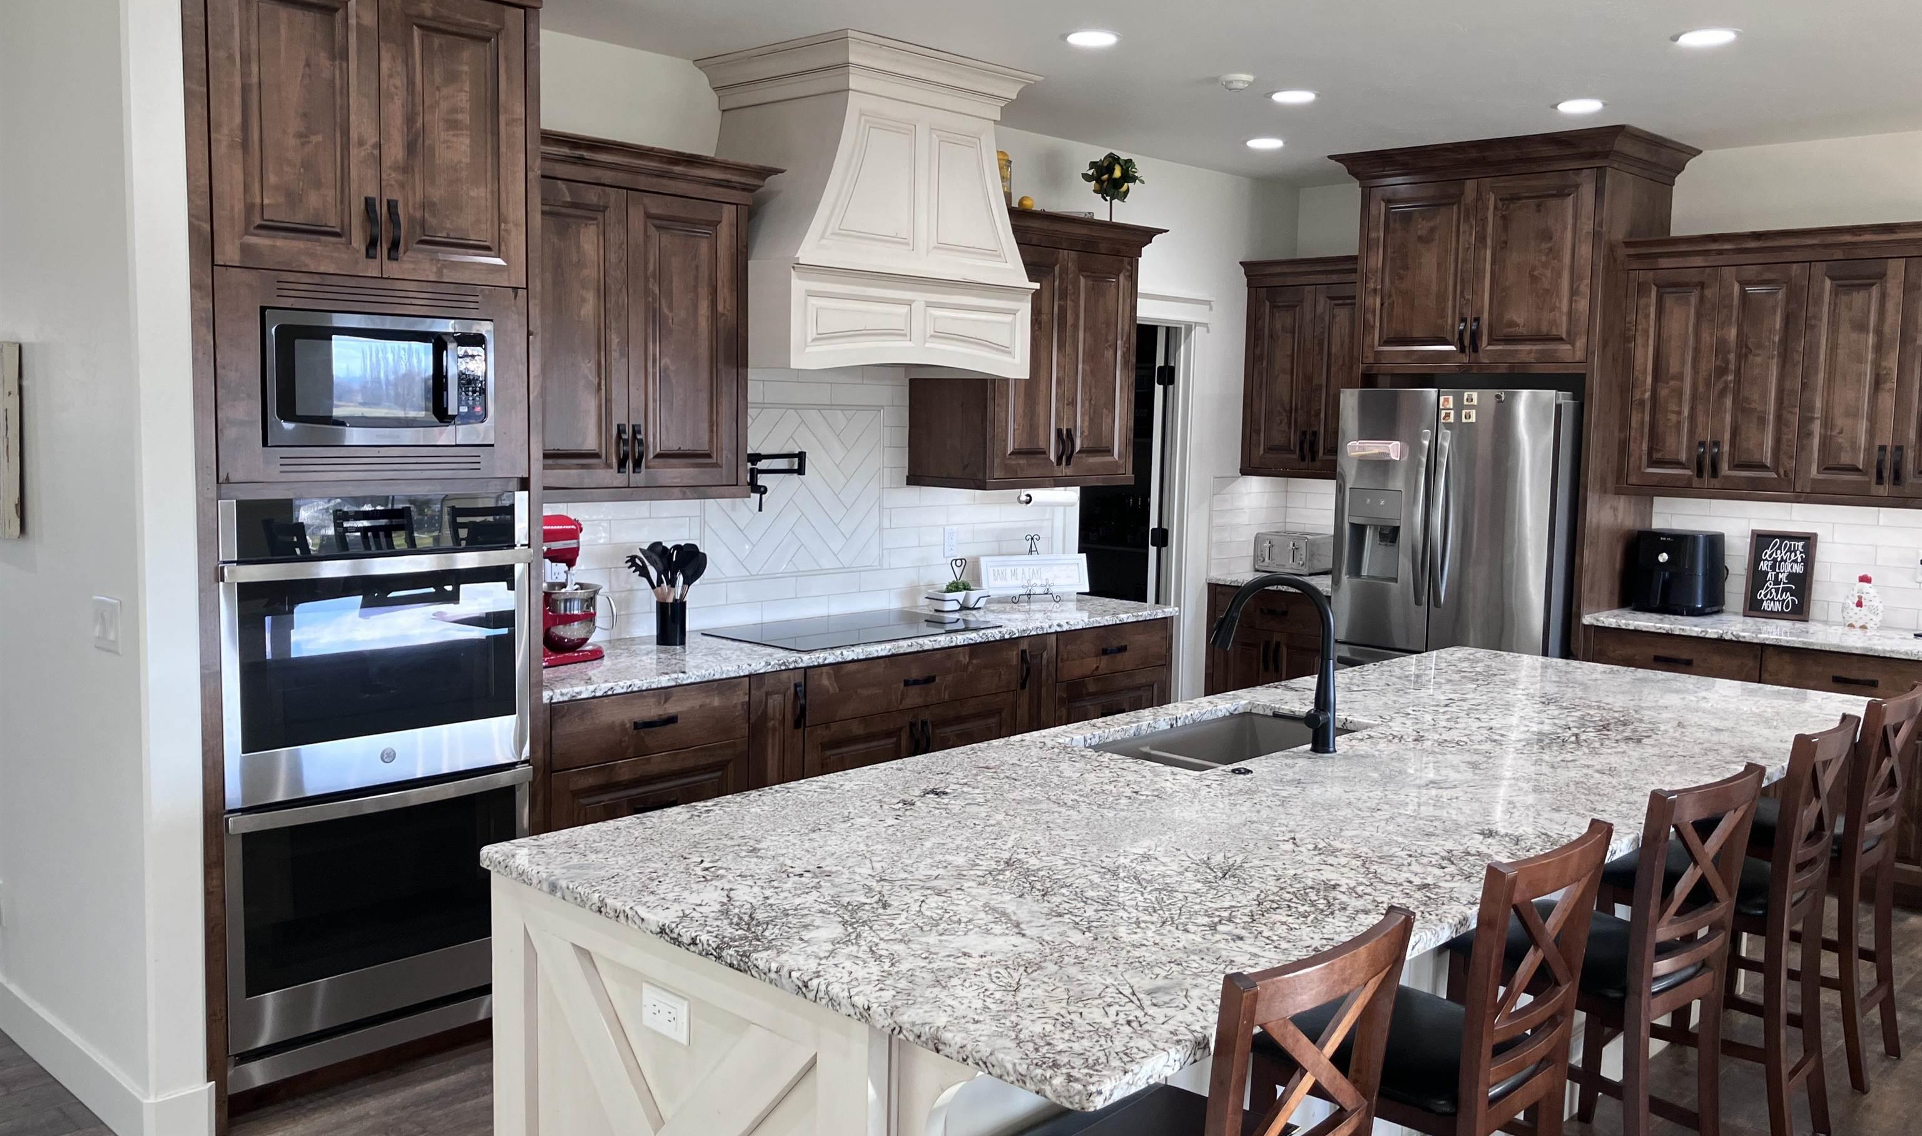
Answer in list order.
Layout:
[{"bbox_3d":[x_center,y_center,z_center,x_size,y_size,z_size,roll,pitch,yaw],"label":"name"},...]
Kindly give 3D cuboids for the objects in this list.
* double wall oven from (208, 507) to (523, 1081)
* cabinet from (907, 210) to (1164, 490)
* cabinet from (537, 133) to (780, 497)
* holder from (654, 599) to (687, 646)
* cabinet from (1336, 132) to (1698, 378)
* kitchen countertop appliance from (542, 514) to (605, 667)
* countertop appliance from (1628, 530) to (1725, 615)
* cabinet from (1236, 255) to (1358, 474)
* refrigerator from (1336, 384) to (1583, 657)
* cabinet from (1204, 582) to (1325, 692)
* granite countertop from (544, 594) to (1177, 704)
[{"bbox_3d":[-1.549,0.478,3.891,0.600,1.342,0.764,6,8,44],"label":"double wall oven"},{"bbox_3d":[0.295,-0.822,6.008,0.463,1.011,0.976,6,7,43],"label":"cabinet"},{"bbox_3d":[-1.056,-0.700,4.575,0.475,0.992,0.960,6,8,44],"label":"cabinet"},{"bbox_3d":[-0.919,0.170,4.928,0.099,0.142,0.099,1,5,0],"label":"holder"},{"bbox_3d":[2.273,-1.255,6.477,1.227,0.905,0.815,6,7,43],"label":"cabinet"},{"bbox_3d":[-1.177,0.059,4.566,0.262,0.422,0.372,4,6,31],"label":"kitchen countertop appliance"},{"bbox_3d":[2.842,0.017,6.197,0.275,0.318,0.315,6,8,44],"label":"countertop appliance"},{"bbox_3d":[1.705,-0.908,7.152,0.740,0.986,0.445,6,8,44],"label":"cabinet"},{"bbox_3d":[2.183,0.152,6.540,0.915,1.786,0.875,6,7,43],"label":"refrigerator"},{"bbox_3d":[1.620,0.526,7.240,0.750,0.884,0.605,6,8,44],"label":"cabinet"},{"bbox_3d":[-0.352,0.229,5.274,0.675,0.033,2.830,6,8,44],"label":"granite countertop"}]

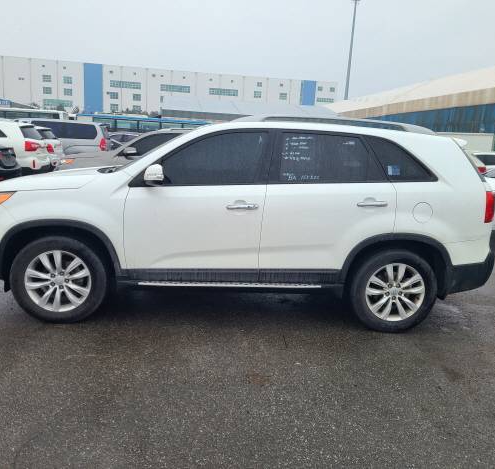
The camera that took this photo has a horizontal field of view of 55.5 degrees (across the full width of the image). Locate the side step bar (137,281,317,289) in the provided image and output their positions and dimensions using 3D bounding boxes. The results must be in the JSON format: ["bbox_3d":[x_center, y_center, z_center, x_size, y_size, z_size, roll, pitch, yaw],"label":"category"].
[{"bbox_3d":[-0.137,0.388,3.806,1.500,0.055,0.140,2,11,-4],"label":"side step bar"}]

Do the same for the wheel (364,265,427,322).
[{"bbox_3d":[1.216,0.464,3.951,0.498,0.498,0.190,2,11,-4],"label":"wheel"}]

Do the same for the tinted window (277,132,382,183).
[{"bbox_3d":[0.662,-0.617,3.737,0.870,0.435,0.050,2,-15,-4],"label":"tinted window"}]

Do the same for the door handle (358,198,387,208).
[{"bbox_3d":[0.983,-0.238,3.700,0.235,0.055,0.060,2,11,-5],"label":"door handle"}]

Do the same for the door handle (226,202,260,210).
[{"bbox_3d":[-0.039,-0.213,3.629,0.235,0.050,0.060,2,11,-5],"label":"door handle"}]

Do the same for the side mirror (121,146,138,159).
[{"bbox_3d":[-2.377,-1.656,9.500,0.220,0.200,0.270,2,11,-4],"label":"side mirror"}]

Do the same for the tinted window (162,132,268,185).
[{"bbox_3d":[-0.250,-0.599,3.678,0.827,0.442,0.050,2,-14,-4],"label":"tinted window"}]

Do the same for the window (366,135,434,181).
[{"bbox_3d":[1.224,-0.614,3.765,0.540,0.360,0.060,2,-6,-5],"label":"window"}]

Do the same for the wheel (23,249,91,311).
[{"bbox_3d":[-1.474,0.350,3.741,0.498,0.498,0.190,2,11,-4],"label":"wheel"}]

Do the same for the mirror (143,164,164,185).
[{"bbox_3d":[-0.688,-0.440,3.453,0.135,0.145,0.220,2,11,-5],"label":"mirror"}]

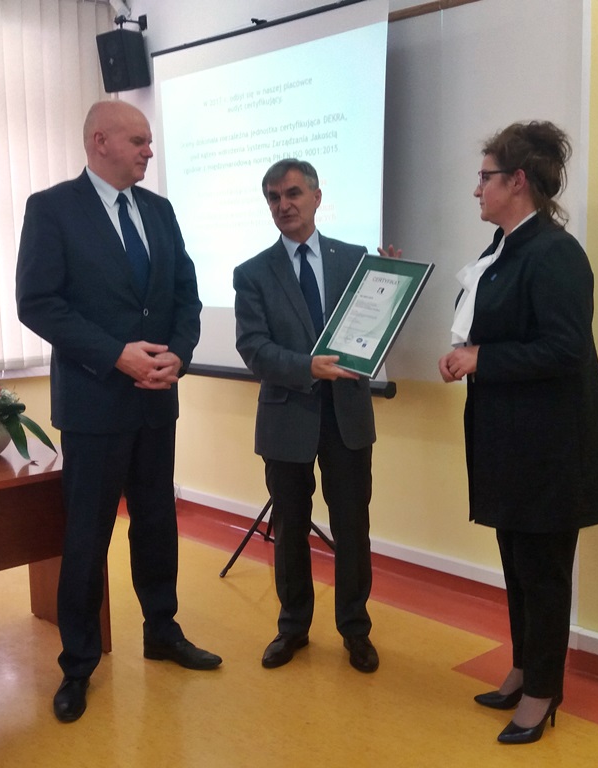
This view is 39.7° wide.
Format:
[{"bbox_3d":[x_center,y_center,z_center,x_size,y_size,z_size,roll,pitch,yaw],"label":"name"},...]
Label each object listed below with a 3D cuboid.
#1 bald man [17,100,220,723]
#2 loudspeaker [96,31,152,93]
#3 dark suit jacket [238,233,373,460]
[{"bbox_3d":[-0.599,0.057,2.712,0.600,1.880,0.440,-9,11,-43],"label":"bald man"},{"bbox_3d":[-0.921,-1.693,4.360,0.178,0.275,0.162,4,20,33],"label":"loudspeaker"},{"bbox_3d":[0.033,-0.130,2.779,0.520,0.750,0.370,-1,8,2],"label":"dark suit jacket"}]

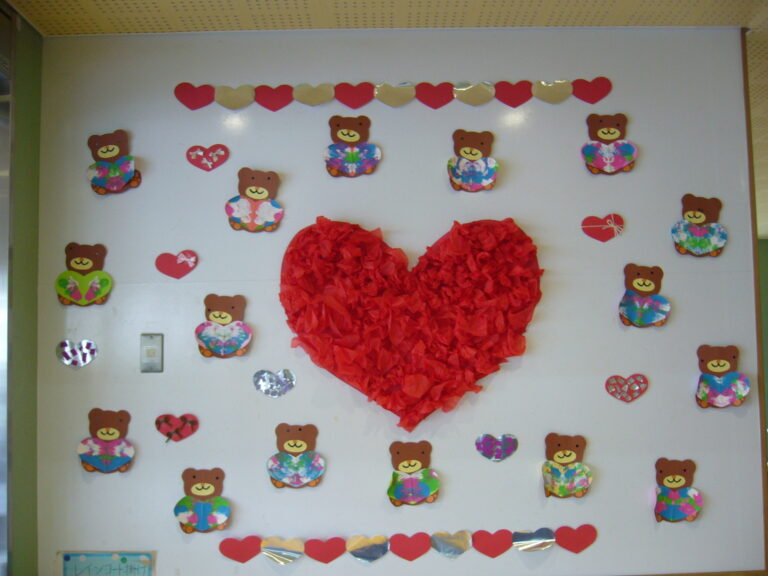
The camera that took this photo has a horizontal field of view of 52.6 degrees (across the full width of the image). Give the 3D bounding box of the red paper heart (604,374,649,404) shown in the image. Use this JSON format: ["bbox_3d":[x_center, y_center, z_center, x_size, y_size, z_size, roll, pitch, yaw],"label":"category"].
[{"bbox_3d":[0.737,0.306,2.357,0.132,0.086,0.008,-1,-4,-1],"label":"red paper heart"}]

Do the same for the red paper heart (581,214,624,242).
[{"bbox_3d":[0.684,-0.185,2.422,0.134,0.084,0.008,-5,-3,-2],"label":"red paper heart"}]

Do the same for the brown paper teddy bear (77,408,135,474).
[{"bbox_3d":[-0.836,0.460,2.336,0.172,0.194,0.025,-1,-4,-1],"label":"brown paper teddy bear"}]

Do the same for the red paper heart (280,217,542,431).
[{"bbox_3d":[0.084,0.106,2.339,0.791,0.645,0.080,-1,-4,-1],"label":"red paper heart"}]

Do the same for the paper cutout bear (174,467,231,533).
[{"bbox_3d":[-0.548,0.641,2.341,0.170,0.198,0.020,2,-3,-1],"label":"paper cutout bear"}]

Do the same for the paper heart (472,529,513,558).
[{"bbox_3d":[0.331,0.777,2.358,0.125,0.090,0.008,-2,-3,-1],"label":"paper heart"}]

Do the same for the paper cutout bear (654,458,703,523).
[{"bbox_3d":[0.907,0.620,2.374,0.150,0.201,0.020,0,-3,-1],"label":"paper cutout bear"}]

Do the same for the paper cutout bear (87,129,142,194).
[{"bbox_3d":[-0.833,-0.389,2.394,0.161,0.190,0.020,-9,-3,-2],"label":"paper cutout bear"}]

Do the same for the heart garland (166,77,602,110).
[{"bbox_3d":[0.030,-0.609,2.430,1.374,0.105,0.012,0,-3,-1],"label":"heart garland"}]

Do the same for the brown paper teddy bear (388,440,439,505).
[{"bbox_3d":[0.092,0.567,2.359,0.160,0.197,0.020,-3,-3,-1],"label":"brown paper teddy bear"}]

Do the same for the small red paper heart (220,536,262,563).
[{"bbox_3d":[-0.428,0.783,2.327,0.129,0.079,0.010,-1,-4,-1],"label":"small red paper heart"}]

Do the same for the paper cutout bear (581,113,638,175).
[{"bbox_3d":[0.701,-0.446,2.404,0.179,0.195,0.012,-1,-4,-1],"label":"paper cutout bear"}]

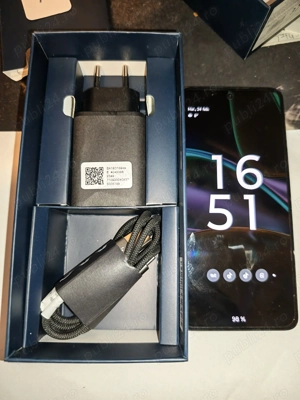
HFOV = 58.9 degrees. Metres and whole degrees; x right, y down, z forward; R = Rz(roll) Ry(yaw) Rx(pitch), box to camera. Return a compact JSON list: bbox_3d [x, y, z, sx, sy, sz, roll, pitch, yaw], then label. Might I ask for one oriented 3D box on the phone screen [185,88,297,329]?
[{"bbox_3d":[0.056,0.001,0.179,0.074,0.008,0.161,1,82,0],"label":"phone screen"}]

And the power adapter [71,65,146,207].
[{"bbox_3d":[-0.023,-0.040,0.163,0.042,0.027,0.092,-1,80,0],"label":"power adapter"}]

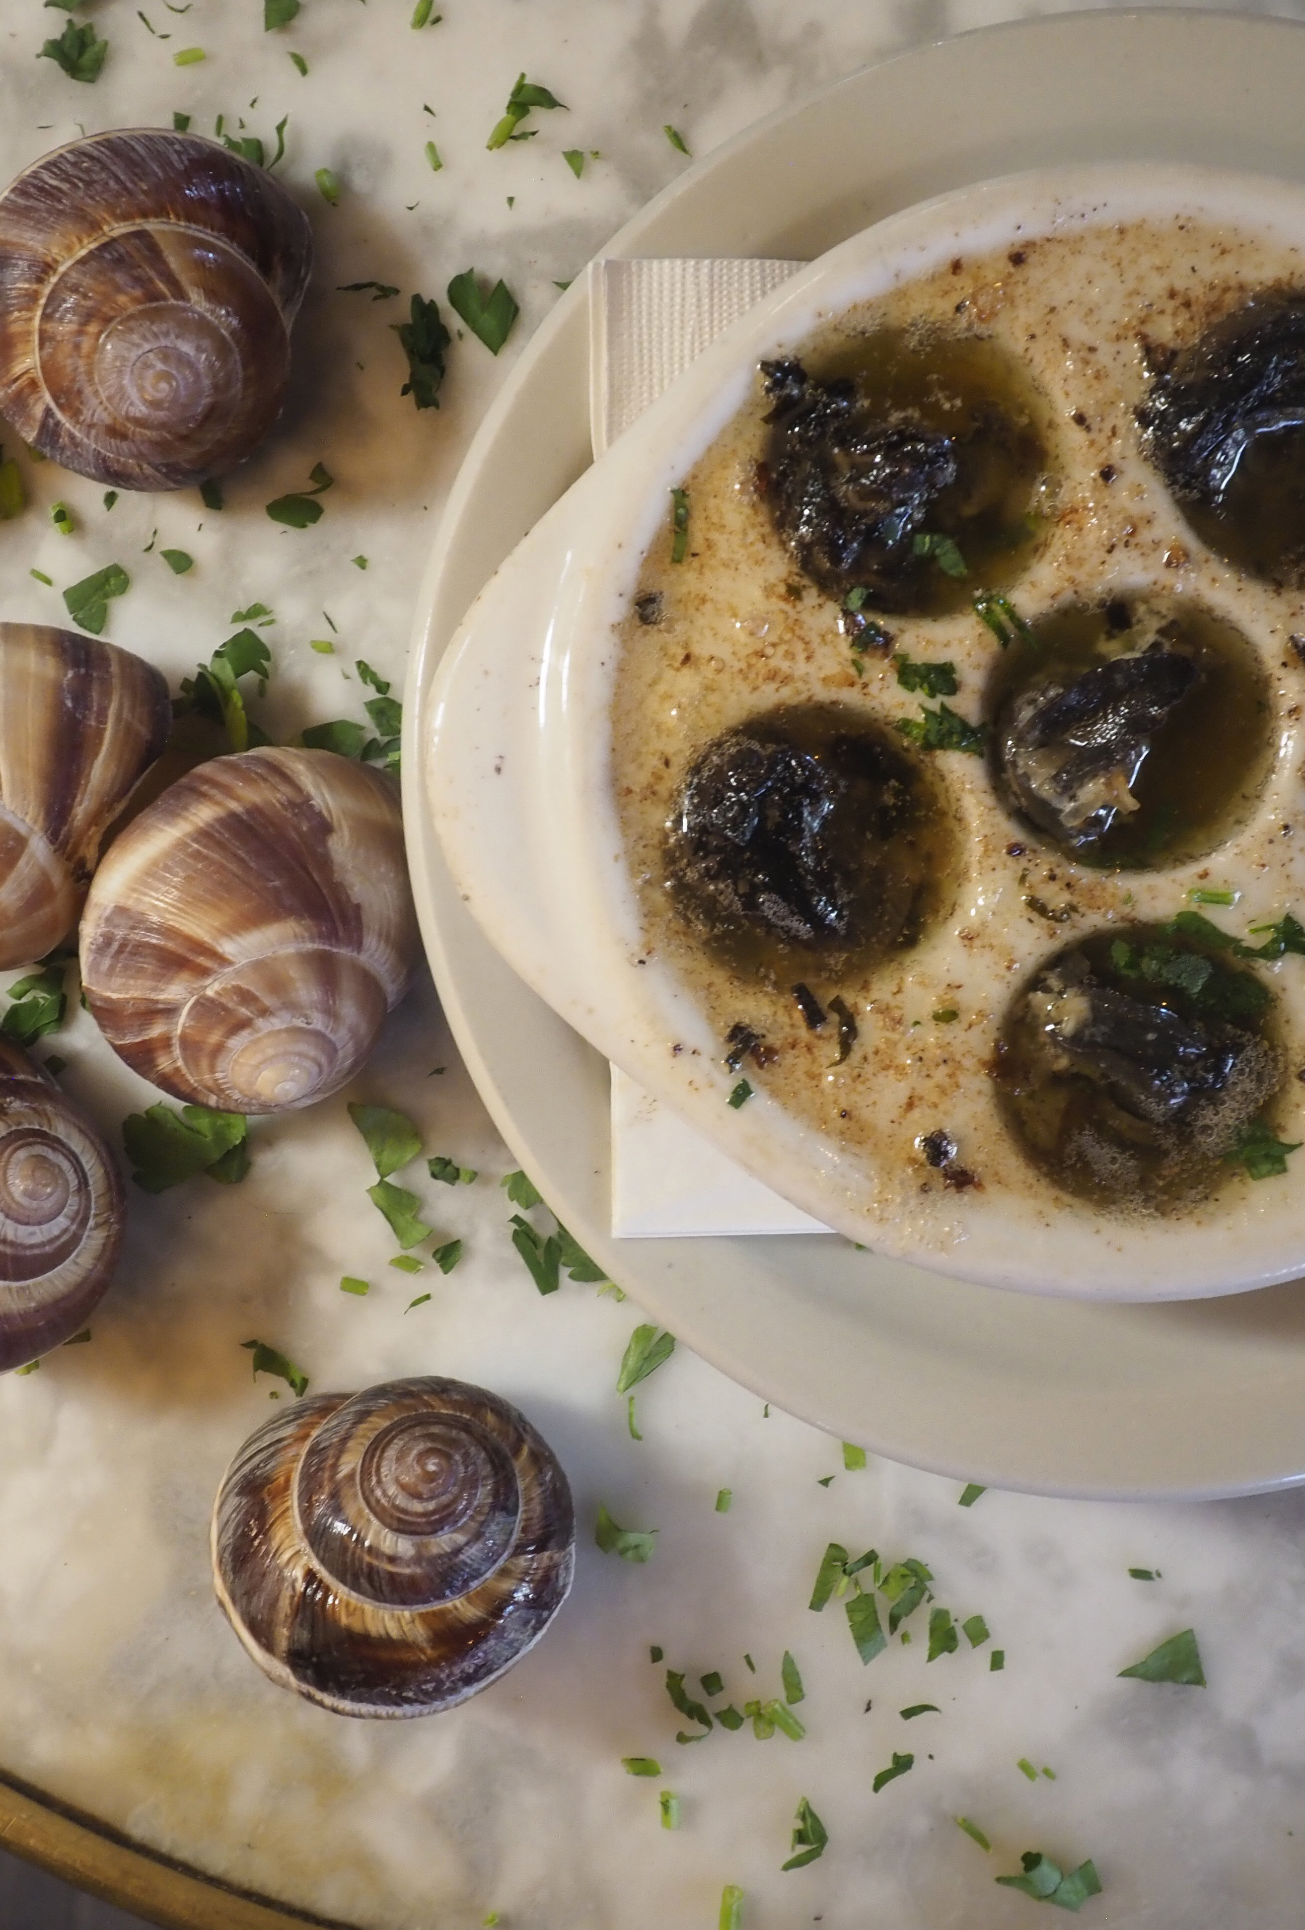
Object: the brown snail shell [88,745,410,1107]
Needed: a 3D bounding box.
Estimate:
[{"bbox_3d":[-0.048,-0.004,0.233,0.040,0.034,0.044,4,91,1],"label":"brown snail shell"}]

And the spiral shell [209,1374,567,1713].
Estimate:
[{"bbox_3d":[-0.031,0.070,0.234,0.041,0.035,0.042,0,91,1],"label":"spiral shell"}]

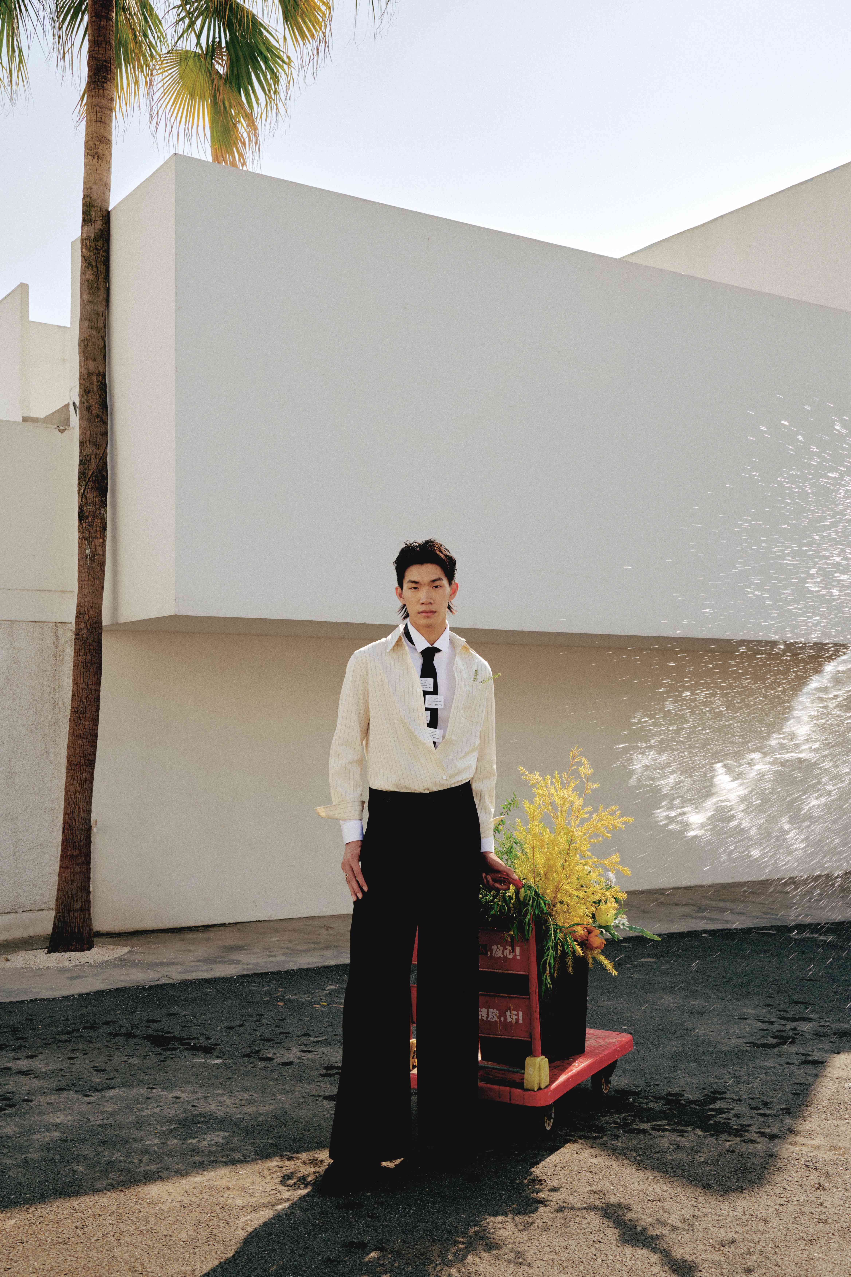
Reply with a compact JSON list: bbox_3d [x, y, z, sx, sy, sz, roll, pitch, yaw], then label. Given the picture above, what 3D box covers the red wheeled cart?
[{"bbox_3d":[0.317,1.185,4.353,0.580,0.825,0.790,-2,-4,28],"label":"red wheeled cart"}]

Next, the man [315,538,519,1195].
[{"bbox_3d":[-0.014,0.631,3.787,0.570,1.860,0.400,1,-4,-10],"label":"man"}]

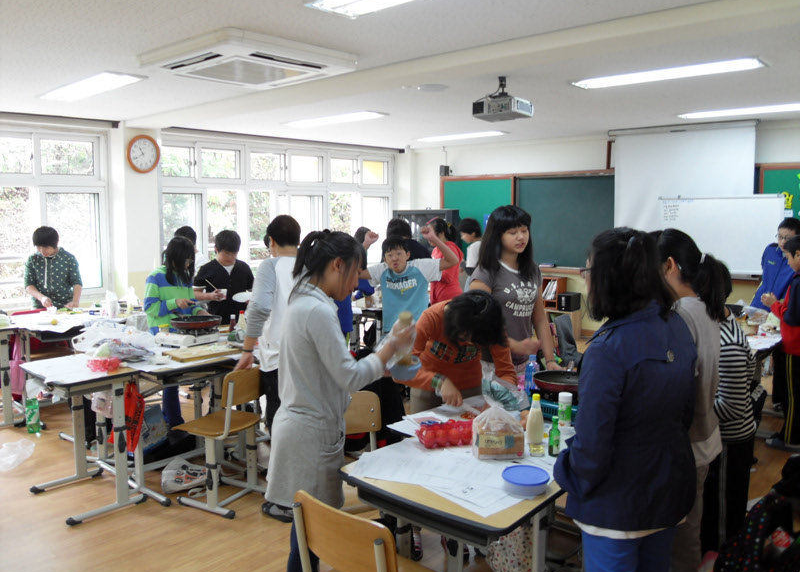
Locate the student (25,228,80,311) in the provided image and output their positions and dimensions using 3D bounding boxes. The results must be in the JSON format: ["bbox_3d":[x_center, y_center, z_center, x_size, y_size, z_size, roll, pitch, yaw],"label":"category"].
[{"bbox_3d":[-2.954,0.232,5.528,0.440,1.480,0.340,-2,7,-16],"label":"student"}]

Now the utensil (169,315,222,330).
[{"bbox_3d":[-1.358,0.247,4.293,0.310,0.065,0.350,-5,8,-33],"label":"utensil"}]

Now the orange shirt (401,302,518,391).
[{"bbox_3d":[0.252,0.269,2.830,0.480,0.390,0.330,-3,8,-20],"label":"orange shirt"}]

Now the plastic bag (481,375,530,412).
[{"bbox_3d":[0.391,0.402,2.420,0.180,0.150,0.120,1,7,9],"label":"plastic bag"}]

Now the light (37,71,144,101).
[{"bbox_3d":[-2.411,-1.544,5.017,1.270,0.070,0.310,7,9,43],"label":"light"}]

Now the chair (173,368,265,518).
[{"bbox_3d":[-0.993,0.818,3.644,0.450,0.790,0.400,4,8,30],"label":"chair"}]

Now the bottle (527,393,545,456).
[{"bbox_3d":[0.499,0.504,2.368,0.065,0.234,0.065,0,7,0],"label":"bottle"}]

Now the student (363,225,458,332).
[{"bbox_3d":[0.055,0.348,4.200,0.620,1.470,0.360,1,7,12],"label":"student"}]

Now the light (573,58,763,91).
[{"bbox_3d":[1.845,-1.481,4.549,1.270,0.070,0.310,7,9,43],"label":"light"}]

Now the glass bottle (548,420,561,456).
[{"bbox_3d":[0.568,0.550,2.371,0.045,0.143,0.045,0,7,0],"label":"glass bottle"}]

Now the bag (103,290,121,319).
[{"bbox_3d":[-2.385,0.148,5.336,0.140,0.210,0.120,0,7,0],"label":"bag"}]

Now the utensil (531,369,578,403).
[{"bbox_3d":[0.744,0.430,2.888,0.300,0.060,0.340,2,7,12],"label":"utensil"}]

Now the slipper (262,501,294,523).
[{"bbox_3d":[-0.620,1.195,3.473,0.240,0.085,0.092,7,9,43],"label":"slipper"}]

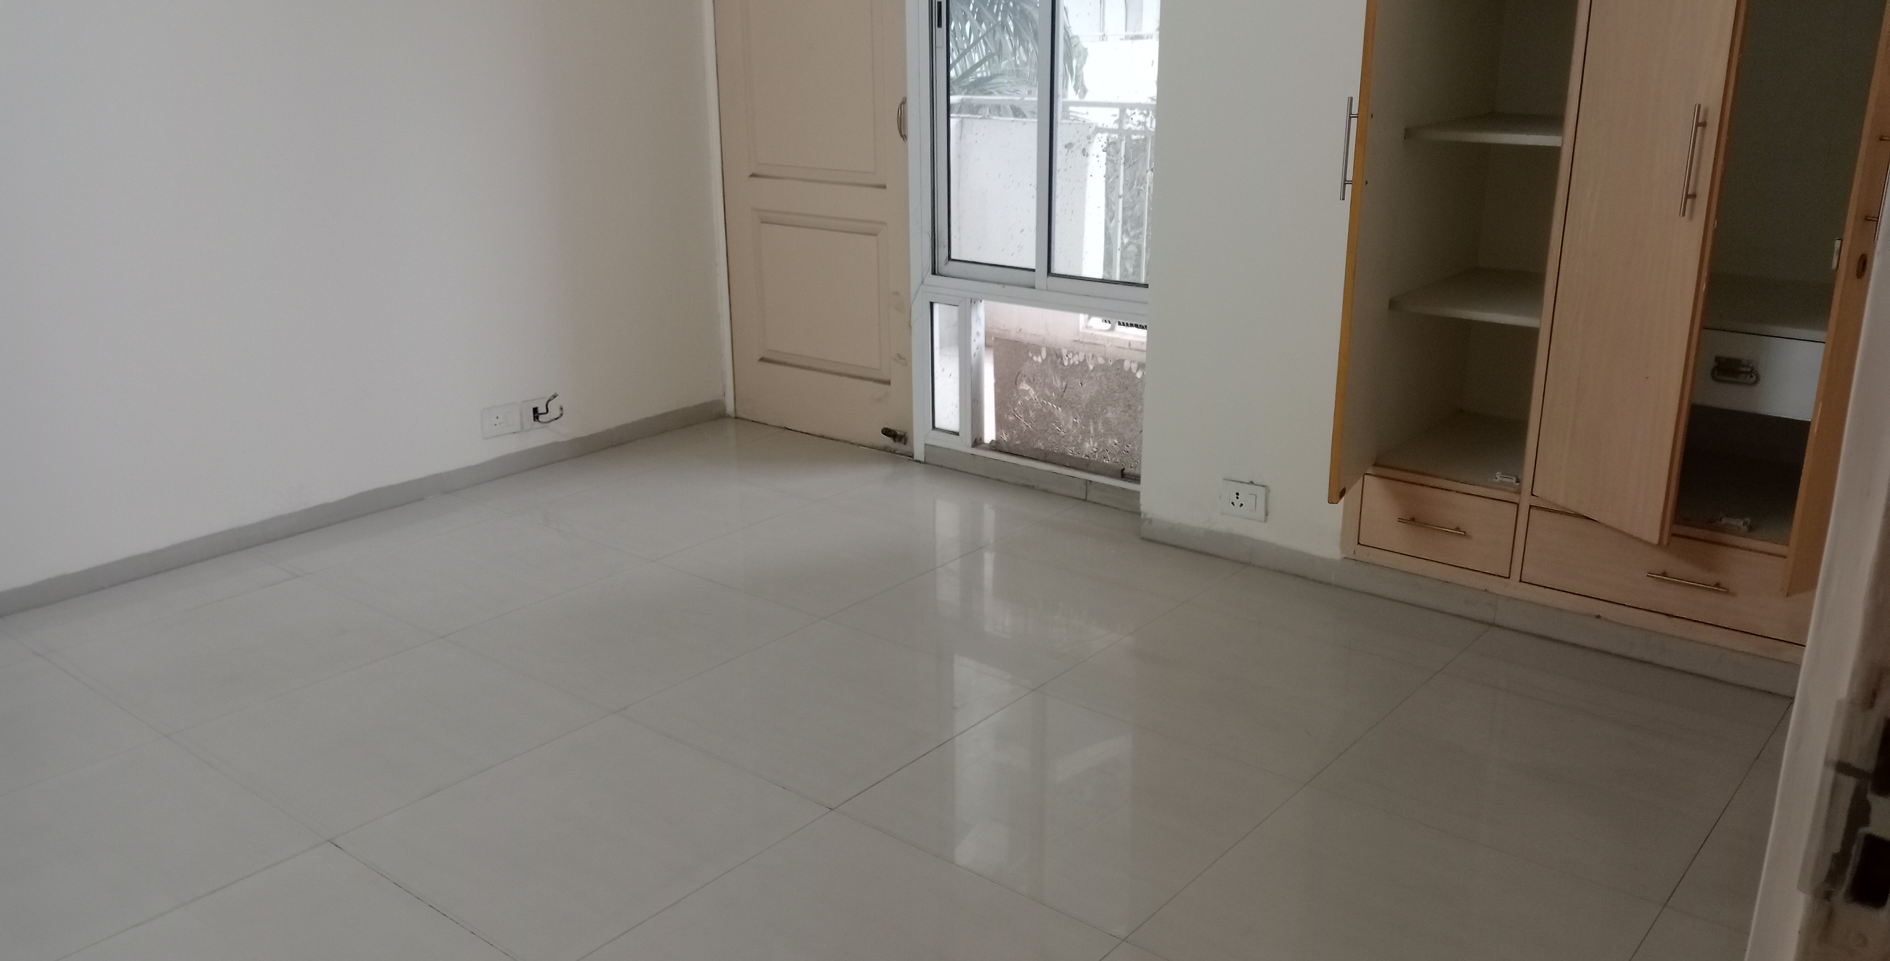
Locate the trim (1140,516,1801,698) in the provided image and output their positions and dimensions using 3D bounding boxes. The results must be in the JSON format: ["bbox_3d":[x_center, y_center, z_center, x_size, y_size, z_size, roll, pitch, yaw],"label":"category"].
[{"bbox_3d":[1.137,0.264,3.467,1.600,0.072,0.020,14,23,37],"label":"trim"}]

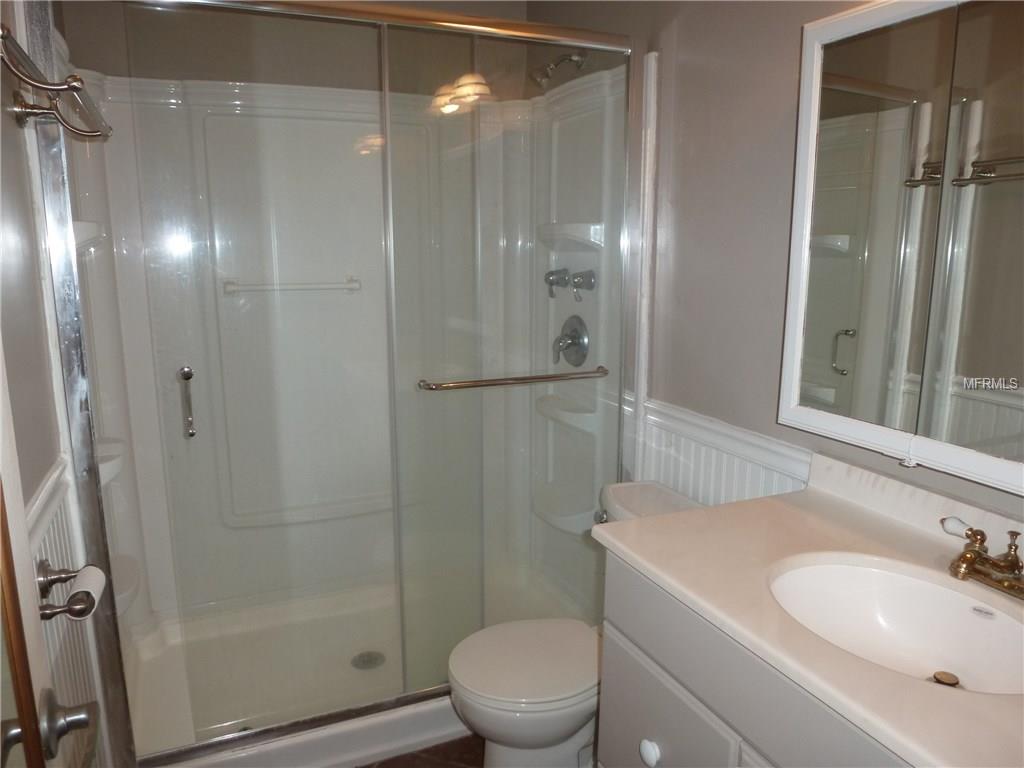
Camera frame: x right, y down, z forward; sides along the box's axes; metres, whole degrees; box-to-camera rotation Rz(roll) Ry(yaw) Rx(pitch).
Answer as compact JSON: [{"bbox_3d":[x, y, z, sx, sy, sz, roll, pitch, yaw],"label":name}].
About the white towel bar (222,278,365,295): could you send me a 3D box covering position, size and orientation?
[{"bbox_3d":[-0.749,-0.337,2.456,0.457,0.047,0.068,-5,11,-23],"label":"white towel bar"}]

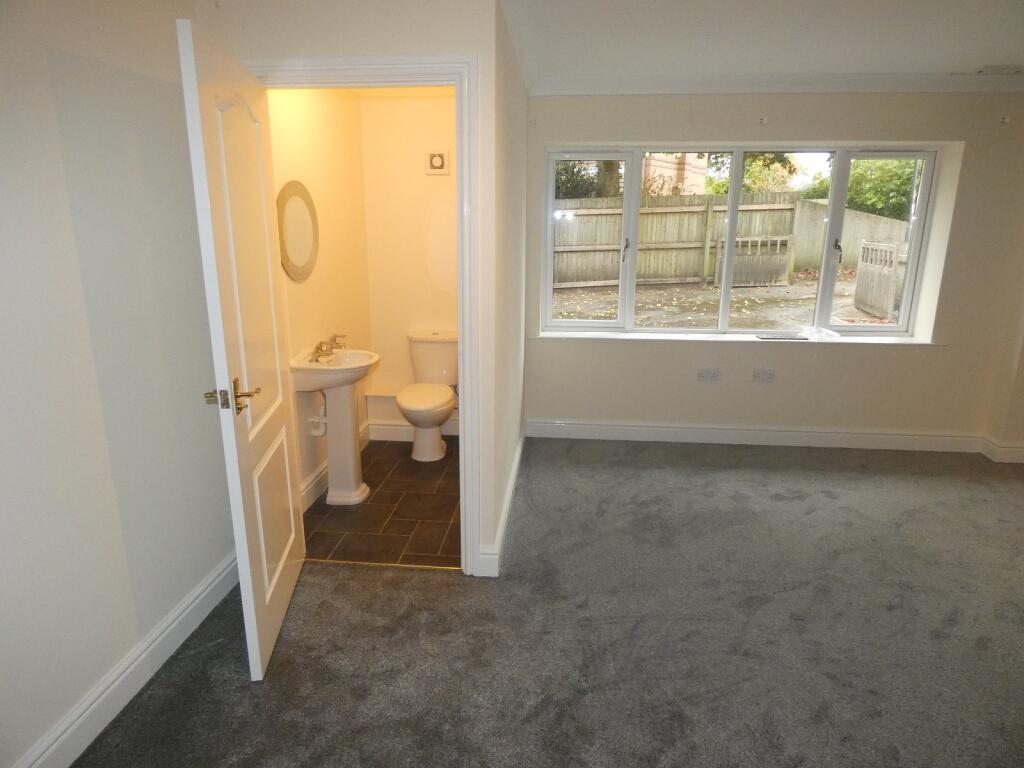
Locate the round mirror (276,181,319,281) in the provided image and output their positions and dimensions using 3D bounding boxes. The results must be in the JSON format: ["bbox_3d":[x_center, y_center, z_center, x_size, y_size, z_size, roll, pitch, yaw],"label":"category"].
[{"bbox_3d":[-1.101,-0.783,3.049,0.025,0.500,0.500,2,14,4],"label":"round mirror"}]

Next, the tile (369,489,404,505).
[{"bbox_3d":[-0.718,0.657,3.399,0.166,0.010,0.166,2,14,4],"label":"tile"}]

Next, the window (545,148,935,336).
[{"bbox_3d":[1.573,-1.018,4.300,2.675,1.300,0.080,2,14,4],"label":"window"}]

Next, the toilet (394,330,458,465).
[{"bbox_3d":[-0.557,0.092,4.026,0.400,0.785,0.710,2,14,4],"label":"toilet"}]

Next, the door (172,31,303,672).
[{"bbox_3d":[-0.910,-0.058,2.115,0.040,1.981,0.765,-2,14,-9],"label":"door"}]

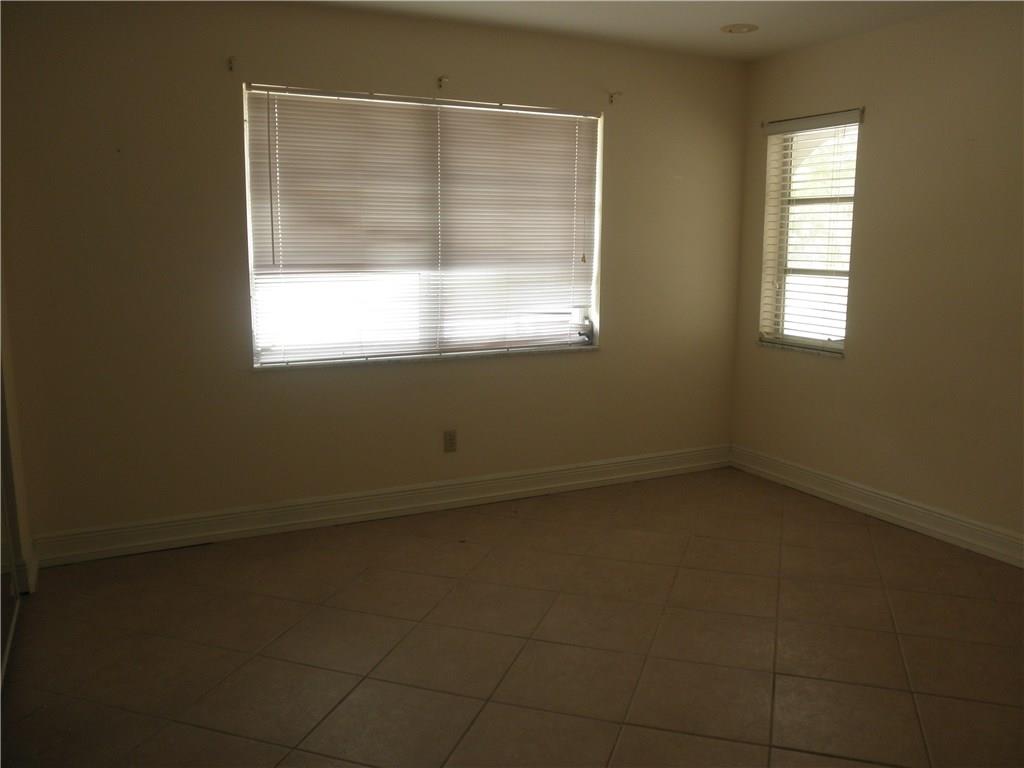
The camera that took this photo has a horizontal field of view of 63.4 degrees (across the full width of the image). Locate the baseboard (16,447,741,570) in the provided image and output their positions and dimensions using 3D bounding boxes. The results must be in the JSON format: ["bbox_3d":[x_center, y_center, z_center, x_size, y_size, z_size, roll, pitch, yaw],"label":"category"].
[{"bbox_3d":[-0.339,0.582,4.319,3.784,0.147,0.020,-5,10,-26],"label":"baseboard"}]

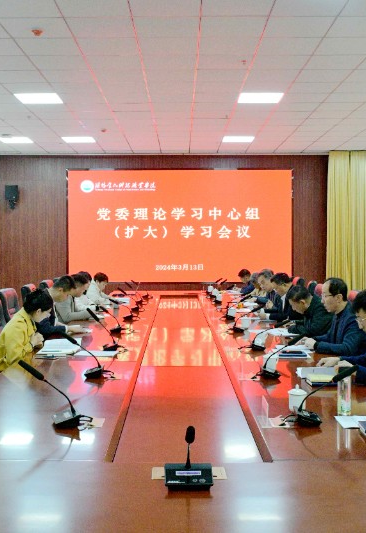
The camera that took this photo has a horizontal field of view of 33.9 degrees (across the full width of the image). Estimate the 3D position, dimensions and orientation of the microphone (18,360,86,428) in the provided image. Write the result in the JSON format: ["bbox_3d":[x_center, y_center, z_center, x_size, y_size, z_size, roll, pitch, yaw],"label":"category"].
[{"bbox_3d":[-0.586,0.555,2.650,0.265,0.310,0.140,-1,2,-18],"label":"microphone"}]

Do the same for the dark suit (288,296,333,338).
[{"bbox_3d":[1.205,0.530,5.228,0.650,0.600,0.520,0,2,0],"label":"dark suit"}]

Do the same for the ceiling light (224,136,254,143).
[{"bbox_3d":[1.043,-2.394,11.326,0.590,0.050,0.580,0,2,0],"label":"ceiling light"}]

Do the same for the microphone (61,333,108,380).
[{"bbox_3d":[-0.630,0.547,3.720,0.275,0.260,0.160,0,1,0],"label":"microphone"}]

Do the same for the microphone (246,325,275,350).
[{"bbox_3d":[0.623,0.489,4.342,0.280,0.220,0.140,0,2,0],"label":"microphone"}]

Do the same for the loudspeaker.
[{"bbox_3d":[-3.591,-1.467,12.553,0.280,0.460,0.280,-1,2,-12],"label":"loudspeaker"}]

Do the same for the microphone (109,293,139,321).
[{"bbox_3d":[-0.690,0.479,6.750,0.275,0.245,0.160,0,1,0],"label":"microphone"}]

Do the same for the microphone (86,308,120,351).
[{"bbox_3d":[-0.623,0.485,4.678,0.250,0.315,0.140,0,2,-9],"label":"microphone"}]

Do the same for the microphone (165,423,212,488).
[{"bbox_3d":[0.024,0.599,1.962,0.150,0.270,0.250,0,2,0],"label":"microphone"}]

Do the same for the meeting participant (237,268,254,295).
[{"bbox_3d":[1.141,0.610,8.932,0.750,1.200,0.520,0,2,0],"label":"meeting participant"}]

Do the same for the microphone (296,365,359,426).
[{"bbox_3d":[0.660,0.577,2.720,0.290,0.250,0.160,0,1,0],"label":"microphone"}]

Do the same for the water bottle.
[{"bbox_3d":[0.764,0.592,2.840,0.065,0.215,0.065,0,1,0],"label":"water bottle"}]

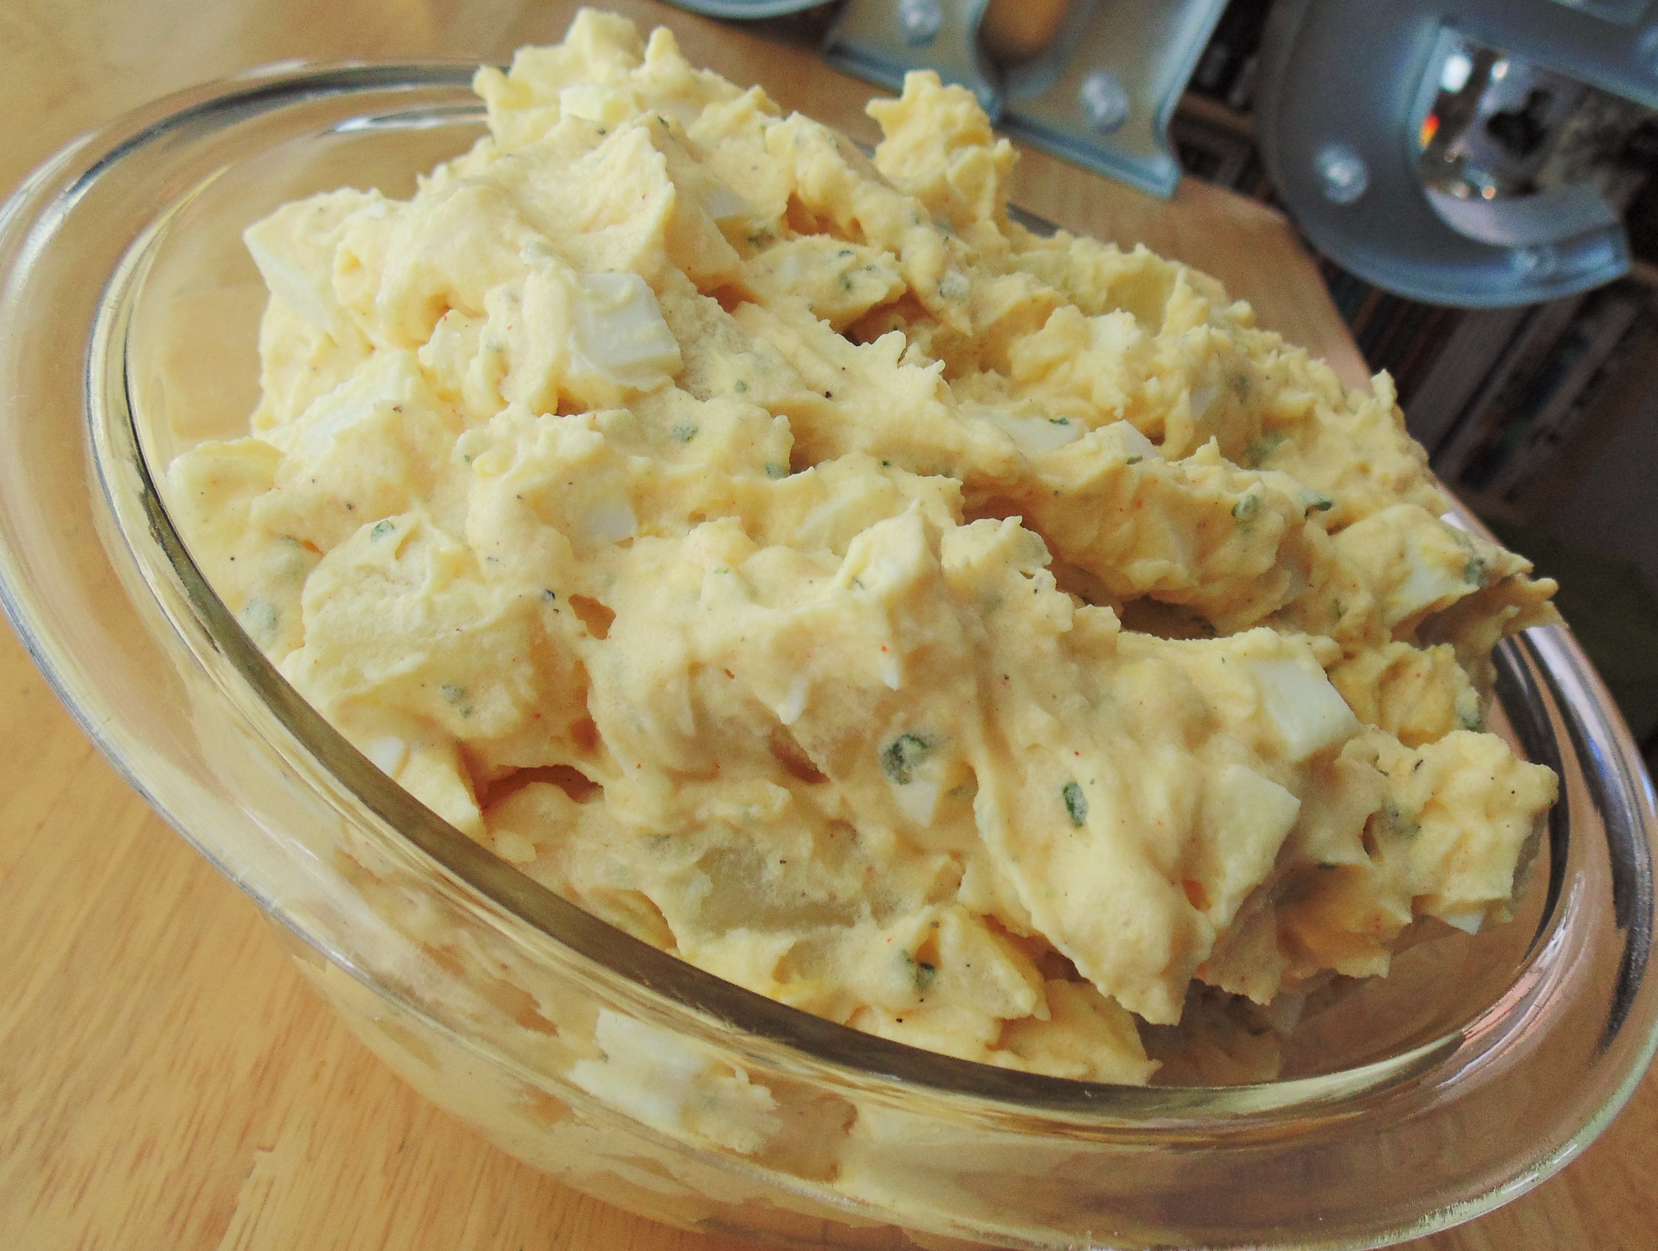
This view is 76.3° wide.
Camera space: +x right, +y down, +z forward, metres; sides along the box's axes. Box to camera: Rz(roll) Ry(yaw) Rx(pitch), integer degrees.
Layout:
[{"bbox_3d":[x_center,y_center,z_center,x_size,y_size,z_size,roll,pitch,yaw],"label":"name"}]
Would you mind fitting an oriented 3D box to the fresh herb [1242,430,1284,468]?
[{"bbox_3d":[0.067,-0.027,0.163,0.005,0.005,0.004,37,41,13],"label":"fresh herb"}]

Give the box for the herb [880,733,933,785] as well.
[{"bbox_3d":[0.007,0.012,0.098,0.005,0.004,0.004,32,41,7],"label":"herb"}]

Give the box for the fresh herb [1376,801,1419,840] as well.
[{"bbox_3d":[0.066,0.022,0.121,0.004,0.004,0.005,-17,56,-39],"label":"fresh herb"}]

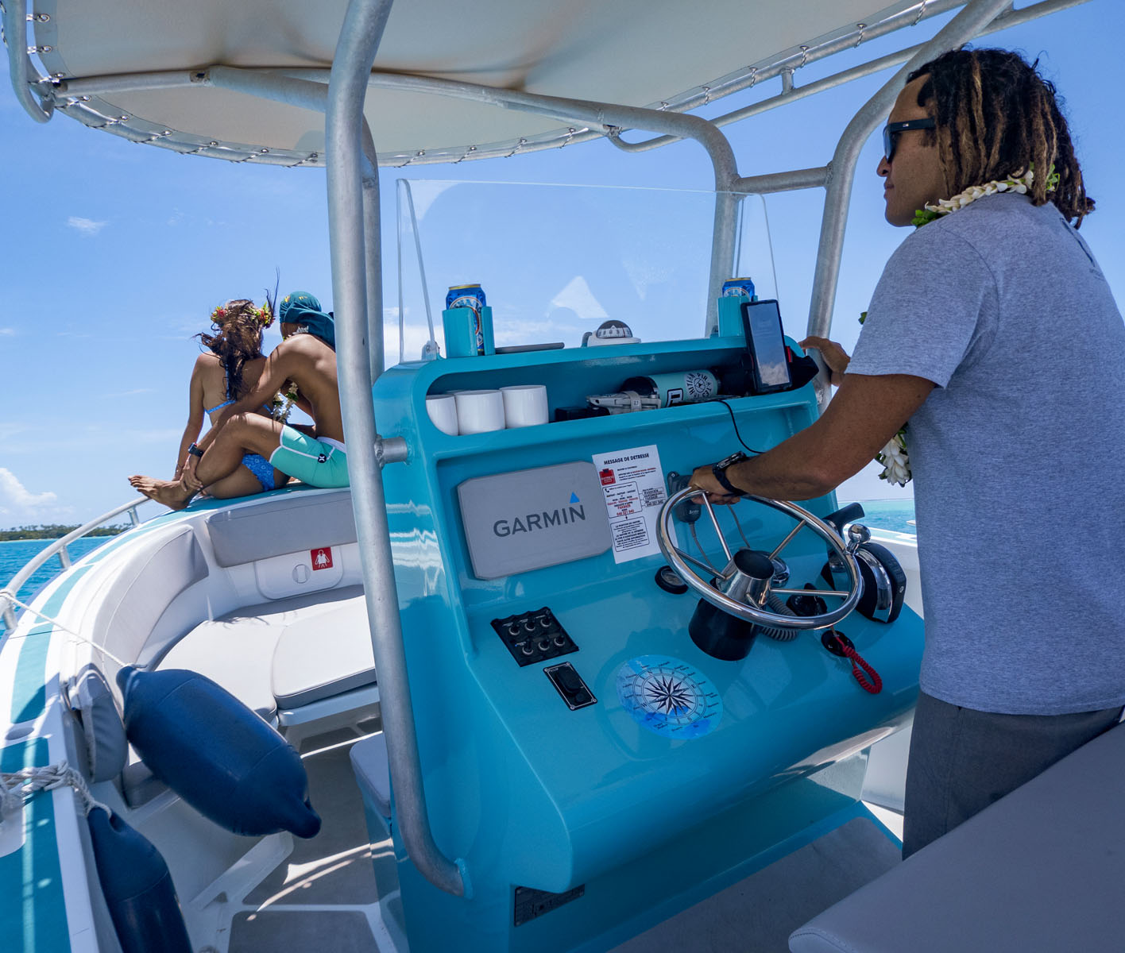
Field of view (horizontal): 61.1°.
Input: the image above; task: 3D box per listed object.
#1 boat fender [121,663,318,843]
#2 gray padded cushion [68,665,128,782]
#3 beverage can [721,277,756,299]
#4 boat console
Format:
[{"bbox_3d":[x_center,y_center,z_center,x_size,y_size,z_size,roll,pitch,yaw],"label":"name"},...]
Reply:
[{"bbox_3d":[-0.724,0.569,1.989,0.580,0.212,0.212,32,-25,15],"label":"boat fender"},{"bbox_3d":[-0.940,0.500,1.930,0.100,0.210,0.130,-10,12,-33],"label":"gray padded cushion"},{"bbox_3d":[0.366,-0.352,1.975,0.066,0.115,0.066,-3,10,1],"label":"beverage can"},{"bbox_3d":[0.209,0.352,1.845,0.950,1.218,0.685,-10,12,-33],"label":"boat console"}]

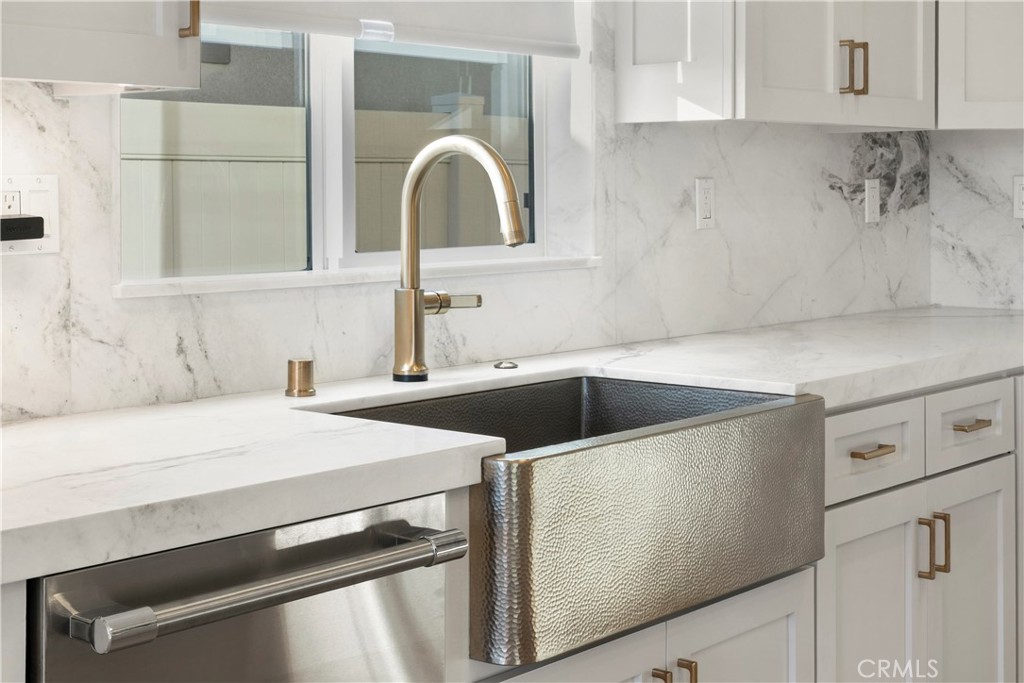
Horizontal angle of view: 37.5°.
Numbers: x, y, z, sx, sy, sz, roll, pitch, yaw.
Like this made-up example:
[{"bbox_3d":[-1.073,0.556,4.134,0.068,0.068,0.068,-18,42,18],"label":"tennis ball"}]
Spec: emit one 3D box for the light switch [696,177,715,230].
[{"bbox_3d":[0.445,-0.313,3.432,0.010,0.115,0.070,5,8,42],"label":"light switch"}]

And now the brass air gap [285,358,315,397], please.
[{"bbox_3d":[-0.348,0.059,2.473,0.049,0.058,0.049,0,6,0],"label":"brass air gap"}]

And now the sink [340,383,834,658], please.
[{"bbox_3d":[0.085,0.248,2.500,0.530,0.288,0.836,5,8,42],"label":"sink"}]

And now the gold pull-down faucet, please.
[{"bbox_3d":[-0.051,-0.142,2.618,0.293,0.424,0.191,5,8,42],"label":"gold pull-down faucet"}]

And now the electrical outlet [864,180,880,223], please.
[{"bbox_3d":[0.966,-0.373,4.016,0.010,0.115,0.070,5,8,42],"label":"electrical outlet"}]

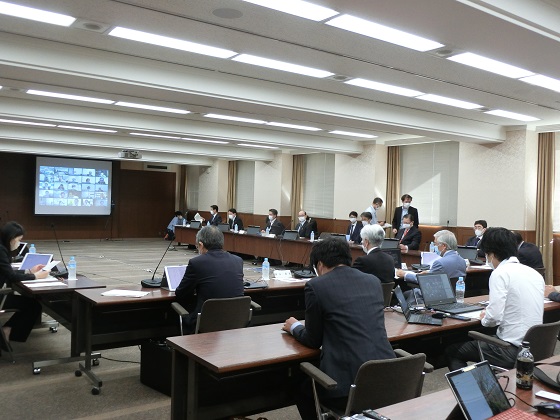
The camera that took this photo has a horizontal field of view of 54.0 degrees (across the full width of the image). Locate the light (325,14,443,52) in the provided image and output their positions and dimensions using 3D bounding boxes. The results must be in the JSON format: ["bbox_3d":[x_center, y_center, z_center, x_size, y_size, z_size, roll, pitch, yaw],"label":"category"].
[{"bbox_3d":[0.941,-1.539,4.799,1.250,0.060,0.270,1,1,-36],"label":"light"}]

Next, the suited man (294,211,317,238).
[{"bbox_3d":[0.546,0.696,13.023,0.700,1.310,0.550,1,1,-42],"label":"suited man"}]

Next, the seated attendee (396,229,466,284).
[{"bbox_3d":[1.656,0.837,6.017,0.820,1.230,0.560,2,1,35],"label":"seated attendee"}]

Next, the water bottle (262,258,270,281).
[{"bbox_3d":[-0.121,0.547,5.121,0.066,0.207,0.066,1,1,-36],"label":"water bottle"}]

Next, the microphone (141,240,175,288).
[{"bbox_3d":[-1.078,0.463,4.879,0.350,0.440,0.200,2,1,39],"label":"microphone"}]

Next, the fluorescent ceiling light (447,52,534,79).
[{"bbox_3d":[2.246,-1.518,5.759,1.246,0.070,0.287,1,1,-36],"label":"fluorescent ceiling light"}]

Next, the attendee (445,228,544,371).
[{"bbox_3d":[1.321,0.758,3.357,0.520,1.300,0.820,1,1,-36],"label":"attendee"}]

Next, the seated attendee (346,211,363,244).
[{"bbox_3d":[1.309,0.677,10.181,0.740,1.290,0.500,1,1,-36],"label":"seated attendee"}]

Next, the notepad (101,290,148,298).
[{"bbox_3d":[-1.158,0.627,4.149,0.300,0.012,0.220,2,1,14],"label":"notepad"}]

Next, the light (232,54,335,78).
[{"bbox_3d":[0.062,-1.606,6.102,1.260,0.070,0.260,1,1,-36],"label":"light"}]

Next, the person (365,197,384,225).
[{"bbox_3d":[1.994,0.570,11.757,0.500,1.660,0.480,2,1,40],"label":"person"}]

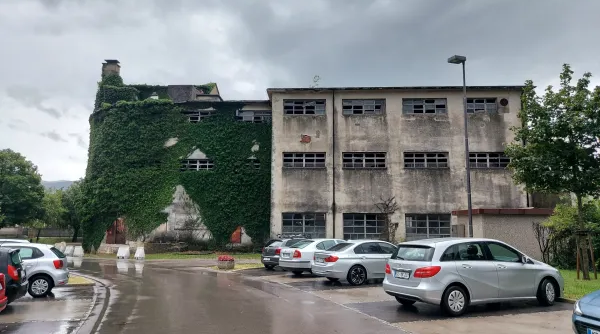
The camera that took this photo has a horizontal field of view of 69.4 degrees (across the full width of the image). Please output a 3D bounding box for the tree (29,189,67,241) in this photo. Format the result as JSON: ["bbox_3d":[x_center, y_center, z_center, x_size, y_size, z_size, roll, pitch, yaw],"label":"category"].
[{"bbox_3d":[-28.846,5.541,49.500,3.900,6.100,3.900,0,-8,0],"label":"tree"}]

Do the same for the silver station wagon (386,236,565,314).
[{"bbox_3d":[4.176,2.482,10.257,4.370,1.557,1.800,4,-10,-21],"label":"silver station wagon"}]

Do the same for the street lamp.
[{"bbox_3d":[5.798,-0.075,15.467,0.620,8.100,0.380,3,-8,-16],"label":"street lamp"}]

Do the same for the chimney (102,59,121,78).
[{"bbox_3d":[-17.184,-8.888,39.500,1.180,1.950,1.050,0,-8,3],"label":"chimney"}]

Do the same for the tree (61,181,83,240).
[{"bbox_3d":[-26.021,5.135,50.000,3.000,7.100,3.000,0,-8,0],"label":"tree"}]

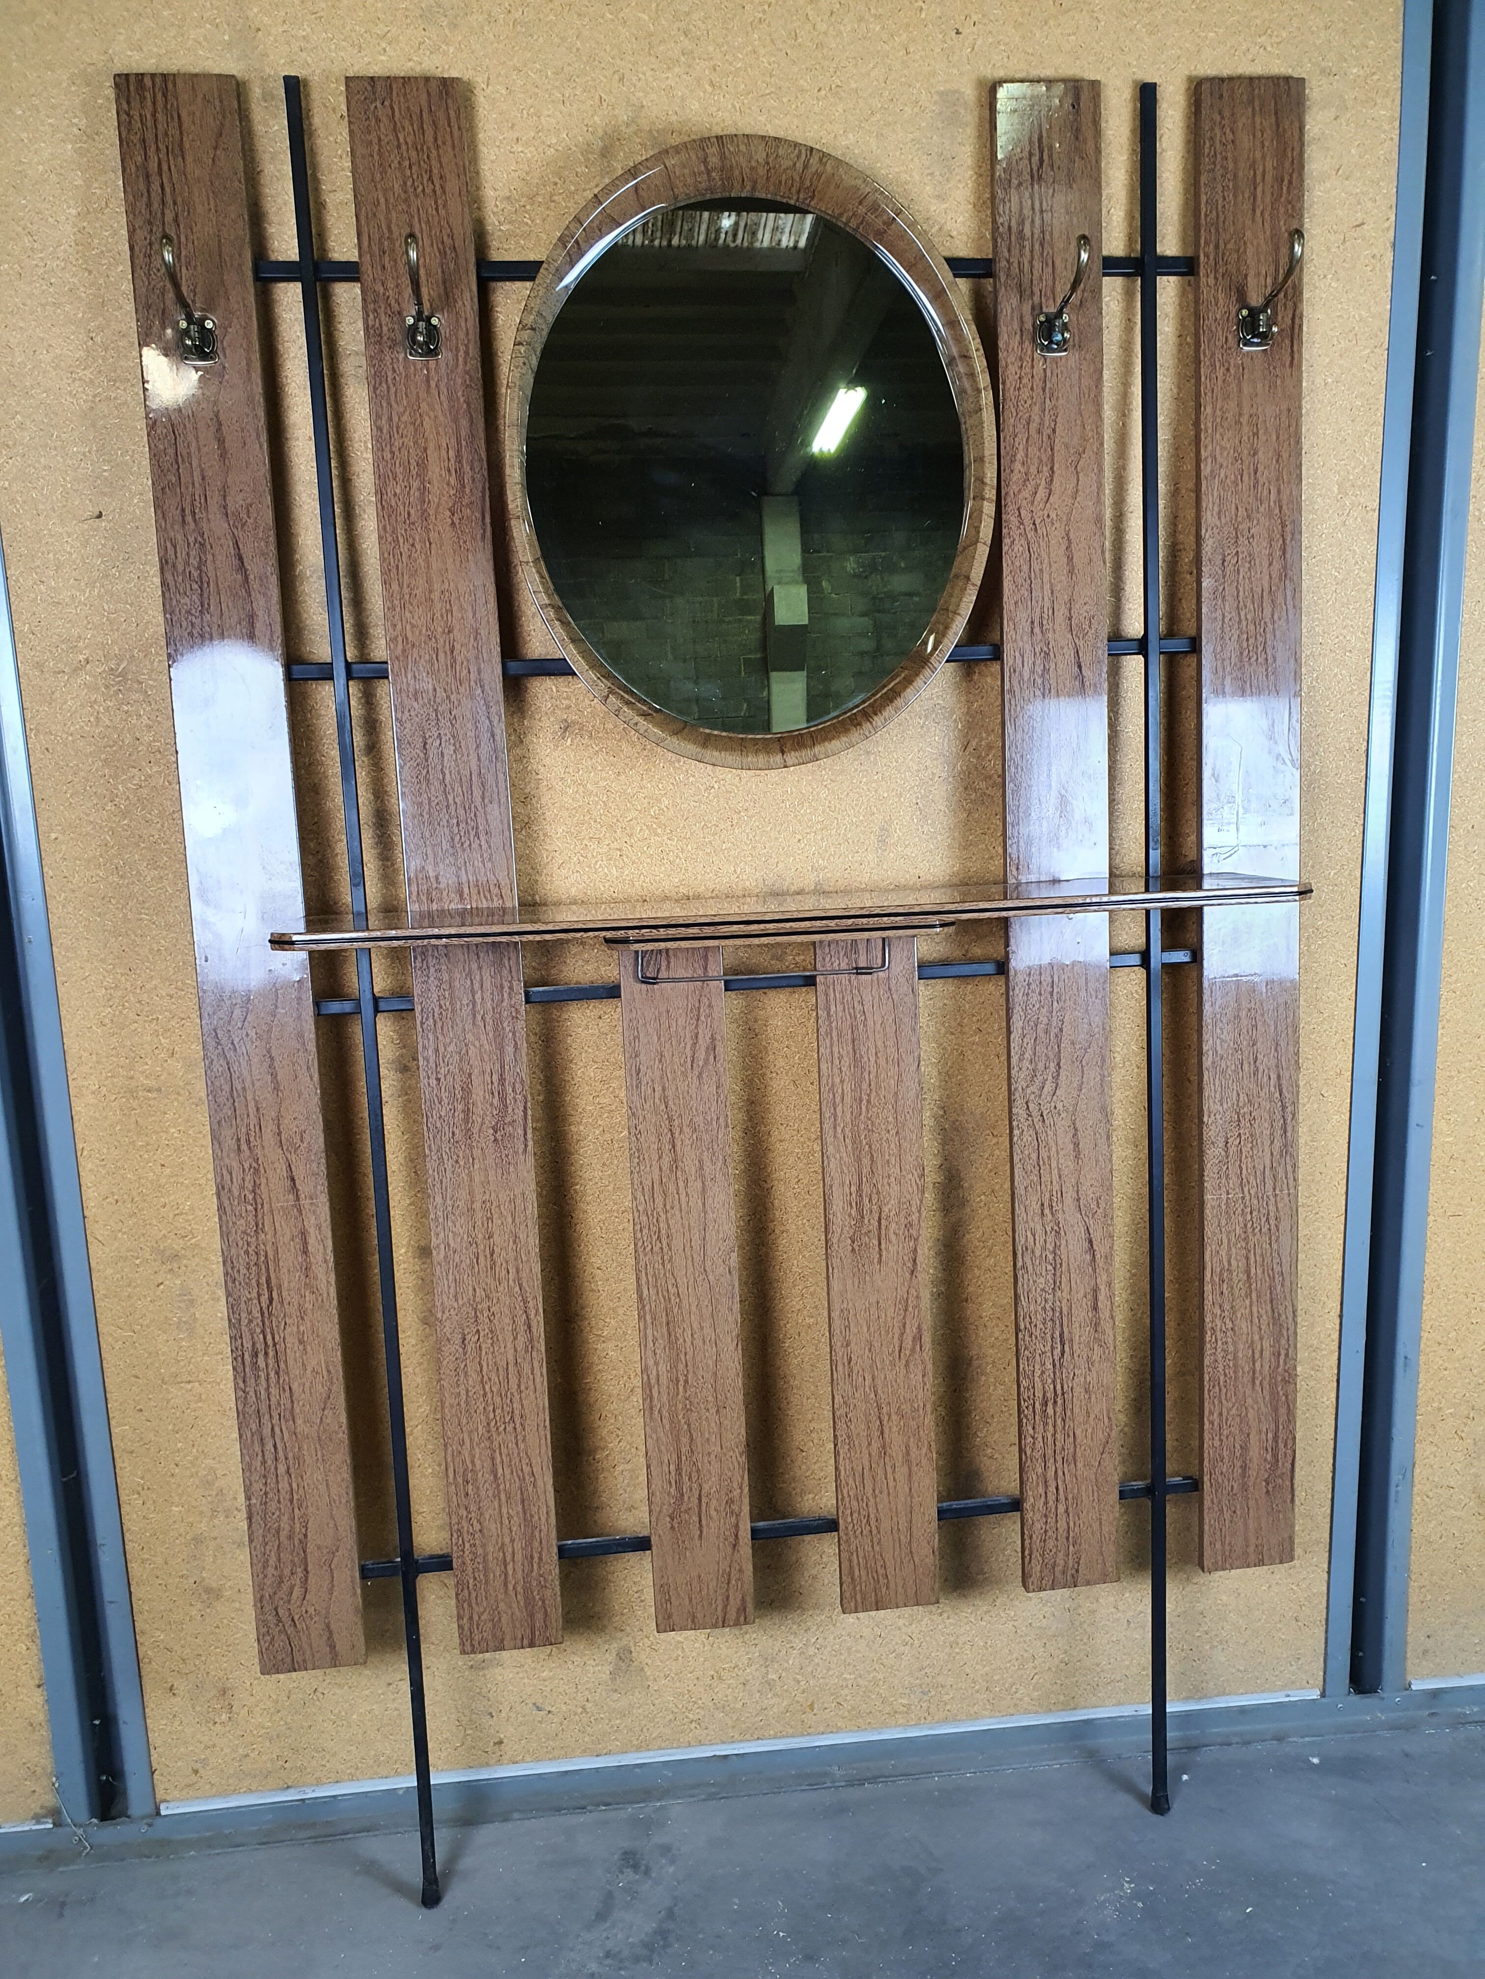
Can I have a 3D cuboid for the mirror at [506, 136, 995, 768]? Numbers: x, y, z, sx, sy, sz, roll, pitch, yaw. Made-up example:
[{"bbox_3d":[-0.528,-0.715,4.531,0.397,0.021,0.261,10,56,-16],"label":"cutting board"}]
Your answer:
[{"bbox_3d":[0.014,-0.497,1.392,0.464,0.573,0.030,-3,8,-6],"label":"mirror"}]

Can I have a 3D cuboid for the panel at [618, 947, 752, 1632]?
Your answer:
[{"bbox_3d":[-0.054,0.297,1.494,0.099,0.728,0.016,-3,8,-6],"label":"panel"}]

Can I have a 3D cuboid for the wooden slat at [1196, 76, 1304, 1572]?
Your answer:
[{"bbox_3d":[0.512,-0.116,1.506,0.102,1.492,0.016,-3,8,-6],"label":"wooden slat"}]

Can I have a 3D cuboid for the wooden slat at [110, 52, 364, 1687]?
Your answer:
[{"bbox_3d":[-0.463,-0.059,1.401,0.101,1.492,0.016,-3,8,-6],"label":"wooden slat"}]

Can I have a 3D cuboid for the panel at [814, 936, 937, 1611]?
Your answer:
[{"bbox_3d":[0.138,0.285,1.514,0.098,0.728,0.016,-3,8,-6],"label":"panel"}]

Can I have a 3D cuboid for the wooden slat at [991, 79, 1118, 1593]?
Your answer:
[{"bbox_3d":[0.317,-0.105,1.485,0.098,1.492,0.016,-3,8,-6],"label":"wooden slat"}]

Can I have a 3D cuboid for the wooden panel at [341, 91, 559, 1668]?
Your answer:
[{"bbox_3d":[-0.268,-0.070,1.422,0.101,1.492,0.016,-3,8,-6],"label":"wooden panel"}]

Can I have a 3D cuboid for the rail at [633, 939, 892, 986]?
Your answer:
[{"bbox_3d":[0.017,-0.027,1.244,0.212,0.036,0.010,-3,8,-6],"label":"rail"}]

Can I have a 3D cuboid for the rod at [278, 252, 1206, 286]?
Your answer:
[{"bbox_3d":[-0.002,-0.674,1.390,0.960,0.013,0.013,-3,8,-6],"label":"rod"}]

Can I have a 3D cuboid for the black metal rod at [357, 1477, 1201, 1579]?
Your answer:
[{"bbox_3d":[0.053,0.561,1.555,0.960,0.013,0.013,-3,8,-6],"label":"black metal rod"}]

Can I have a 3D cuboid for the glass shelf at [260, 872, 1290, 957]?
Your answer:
[{"bbox_3d":[0.043,-0.070,1.335,0.912,0.017,0.225,-3,8,-6],"label":"glass shelf"}]

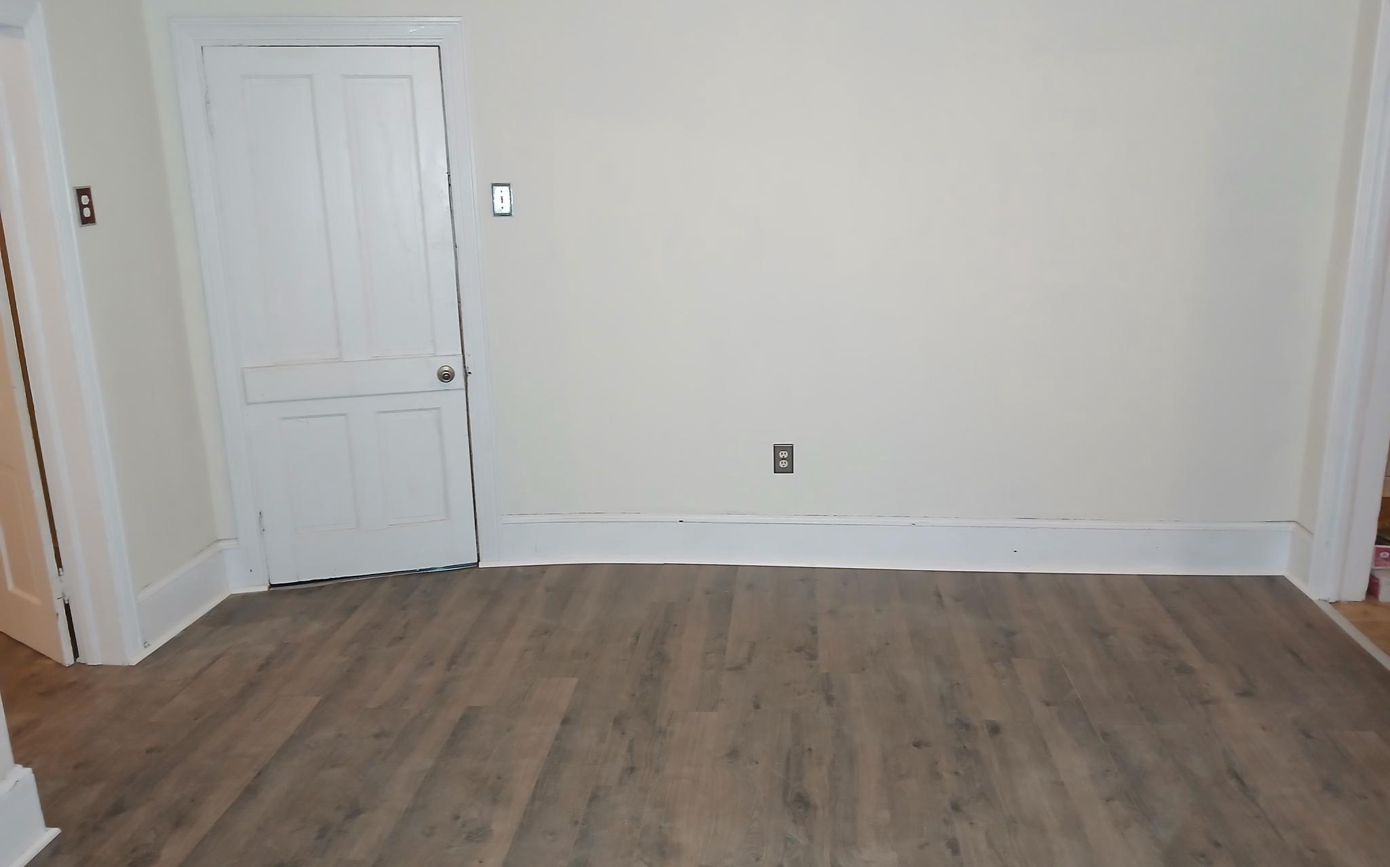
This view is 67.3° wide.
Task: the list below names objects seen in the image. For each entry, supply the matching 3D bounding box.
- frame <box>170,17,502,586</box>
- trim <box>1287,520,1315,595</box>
[{"bbox_3d":[-1.282,-0.446,3.880,0.970,2.055,0.120,-4,14,-10],"label":"frame"},{"bbox_3d":[2.215,0.453,3.809,0.030,0.212,0.205,0,14,6],"label":"trim"}]

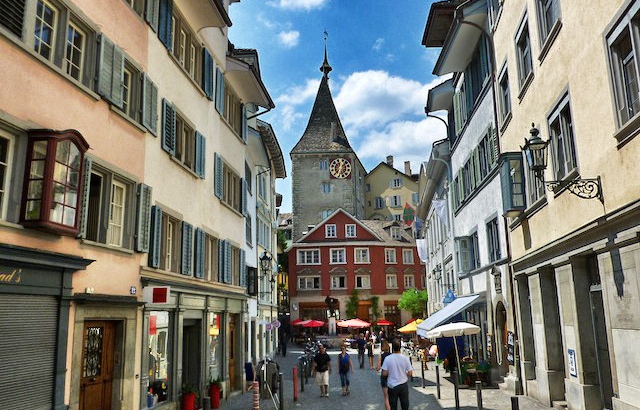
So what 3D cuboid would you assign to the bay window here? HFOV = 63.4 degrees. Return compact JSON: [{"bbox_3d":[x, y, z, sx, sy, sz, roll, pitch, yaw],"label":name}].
[{"bbox_3d":[-4.409,-0.357,8.664,0.460,1.780,1.030,-3,-12,8],"label":"bay window"}]

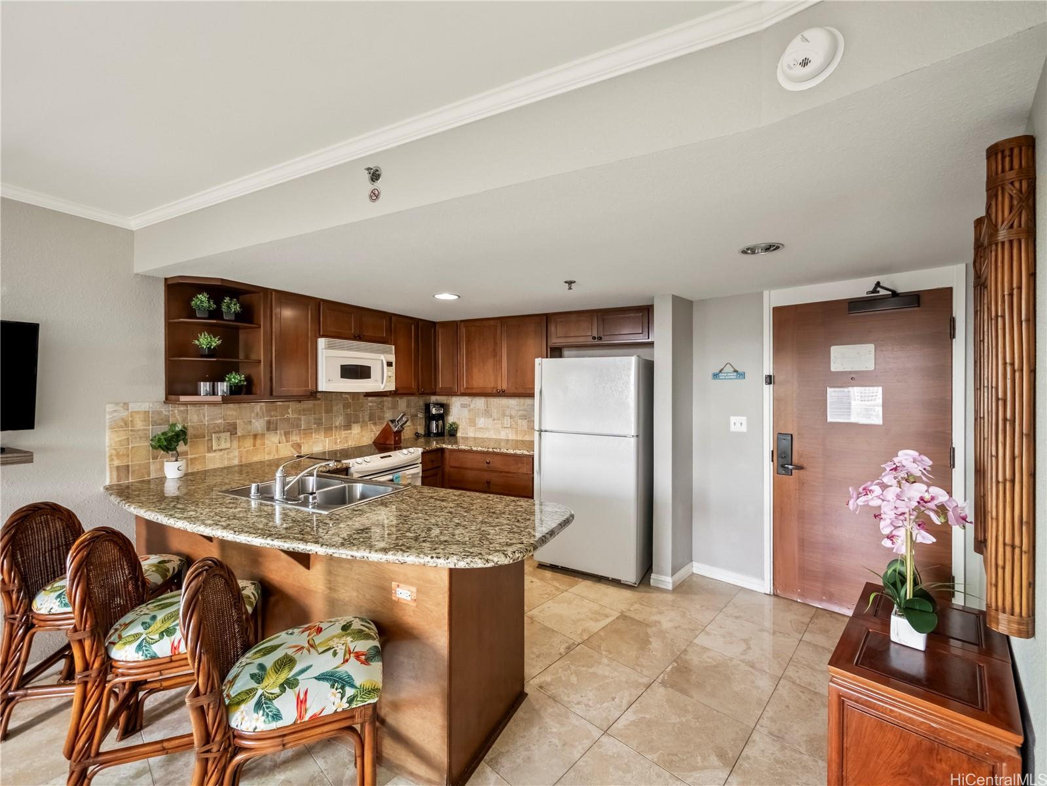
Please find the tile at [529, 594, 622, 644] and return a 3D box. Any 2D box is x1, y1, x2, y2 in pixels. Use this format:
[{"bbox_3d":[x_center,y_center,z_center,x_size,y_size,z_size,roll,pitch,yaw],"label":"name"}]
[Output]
[{"bbox_3d":[0.327,1.452,2.768,0.450,0.012,0.450,0,0,44],"label":"tile"}]

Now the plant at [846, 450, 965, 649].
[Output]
[{"bbox_3d":[1.211,0.491,1.347,0.285,0.605,0.250,0,0,44],"label":"plant"}]

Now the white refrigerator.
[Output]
[{"bbox_3d":[0.642,0.581,3.663,0.845,1.727,0.770,0,0,29],"label":"white refrigerator"}]

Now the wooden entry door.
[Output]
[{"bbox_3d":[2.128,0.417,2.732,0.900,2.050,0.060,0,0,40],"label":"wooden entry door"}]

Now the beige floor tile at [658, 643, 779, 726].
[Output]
[{"bbox_3d":[0.983,1.451,2.139,0.450,0.012,0.450,0,0,44],"label":"beige floor tile"}]

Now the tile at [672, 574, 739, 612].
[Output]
[{"bbox_3d":[1.319,1.458,3.121,0.410,0.010,0.485,0,0,44],"label":"tile"}]

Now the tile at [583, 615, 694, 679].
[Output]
[{"bbox_3d":[0.659,1.459,2.468,0.454,0.010,0.454,0,0,44],"label":"tile"}]

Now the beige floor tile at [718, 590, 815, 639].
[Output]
[{"bbox_3d":[1.610,1.449,2.793,0.450,0.012,0.450,0,0,44],"label":"beige floor tile"}]

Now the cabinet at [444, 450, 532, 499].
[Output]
[{"bbox_3d":[-0.225,1.019,4.370,1.000,0.875,0.600,0,0,26],"label":"cabinet"}]

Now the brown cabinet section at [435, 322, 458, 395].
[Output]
[{"bbox_3d":[-0.697,-0.353,4.408,0.281,0.755,0.320,0,0,25],"label":"brown cabinet section"}]

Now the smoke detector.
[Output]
[{"bbox_3d":[0.740,-0.880,1.103,0.148,0.148,0.045,0,0,44],"label":"smoke detector"}]

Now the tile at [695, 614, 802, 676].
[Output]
[{"bbox_3d":[1.304,1.458,2.481,0.454,0.010,0.454,0,0,44],"label":"tile"}]

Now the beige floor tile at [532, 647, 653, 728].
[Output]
[{"bbox_3d":[0.342,1.452,2.126,0.450,0.012,0.450,0,0,44],"label":"beige floor tile"}]

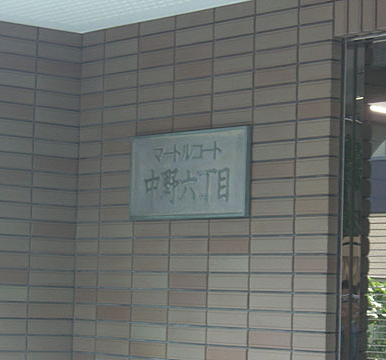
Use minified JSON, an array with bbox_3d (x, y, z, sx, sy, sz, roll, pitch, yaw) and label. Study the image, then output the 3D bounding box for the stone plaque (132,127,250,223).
[{"bbox_3d":[-0.022,-0.018,6.094,0.025,0.336,0.705,5,-5,-39],"label":"stone plaque"}]

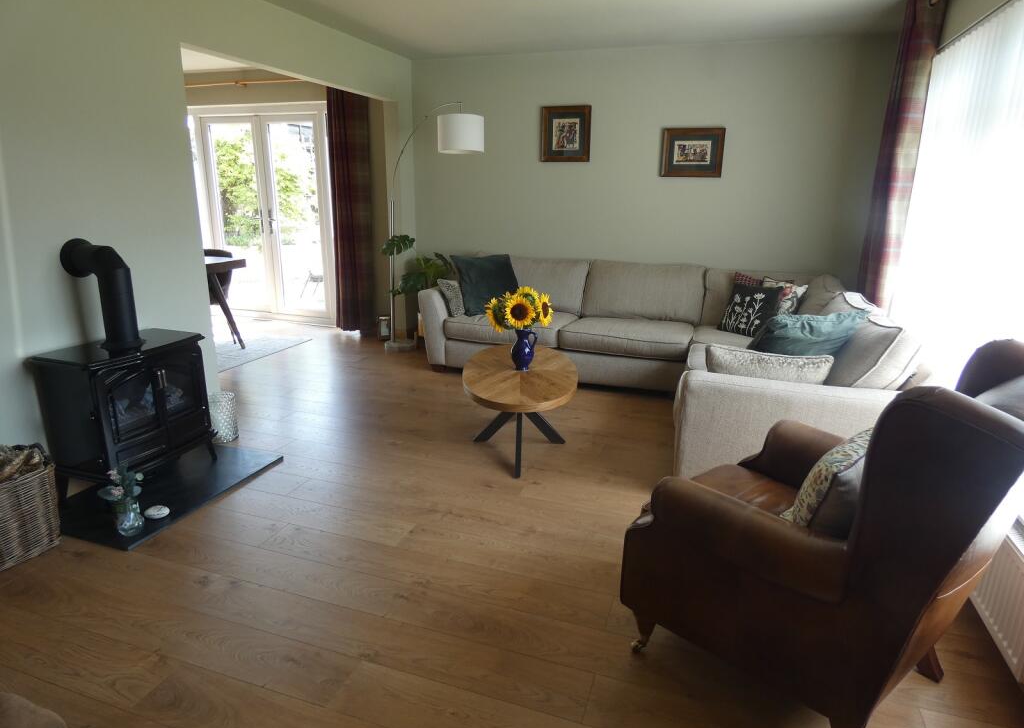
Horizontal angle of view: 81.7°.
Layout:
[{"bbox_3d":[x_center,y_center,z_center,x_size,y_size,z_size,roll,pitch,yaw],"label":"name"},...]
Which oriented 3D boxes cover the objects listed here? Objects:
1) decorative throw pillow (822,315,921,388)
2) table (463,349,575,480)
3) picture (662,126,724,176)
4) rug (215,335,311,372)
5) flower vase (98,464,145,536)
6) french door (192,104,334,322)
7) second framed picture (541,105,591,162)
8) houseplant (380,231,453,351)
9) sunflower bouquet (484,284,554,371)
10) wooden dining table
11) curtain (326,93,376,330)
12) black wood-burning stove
[{"bbox_3d":[1.759,-0.021,2.906,0.155,0.430,0.470,30,20,3],"label":"decorative throw pillow"},{"bbox_3d":[0.045,0.237,3.257,0.620,0.436,1.110,1,16,1],"label":"table"},{"bbox_3d":[1.358,-1.600,4.476,0.455,0.353,0.030,7,17,18],"label":"picture"},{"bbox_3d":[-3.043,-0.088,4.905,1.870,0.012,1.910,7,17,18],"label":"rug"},{"bbox_3d":[-1.529,0.526,2.316,0.180,0.296,0.160,-11,20,-35],"label":"flower vase"},{"bbox_3d":[-2.473,-1.481,5.977,1.650,2.090,0.100,7,17,18],"label":"french door"},{"bbox_3d":[0.426,-1.846,4.747,0.410,0.425,0.030,7,17,18],"label":"second framed picture"},{"bbox_3d":[-0.779,-0.585,5.028,0.680,0.980,0.600,7,17,18],"label":"houseplant"},{"bbox_3d":[0.036,-0.184,3.112,0.370,0.452,0.330,1,16,1],"label":"sunflower bouquet"},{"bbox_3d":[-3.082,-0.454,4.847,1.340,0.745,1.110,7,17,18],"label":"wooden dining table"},{"bbox_3d":[-1.465,-1.402,5.404,0.450,2.270,0.160,7,17,18],"label":"curtain"},{"bbox_3d":[-1.738,0.008,2.662,0.390,1.085,0.585,7,17,18],"label":"black wood-burning stove"}]

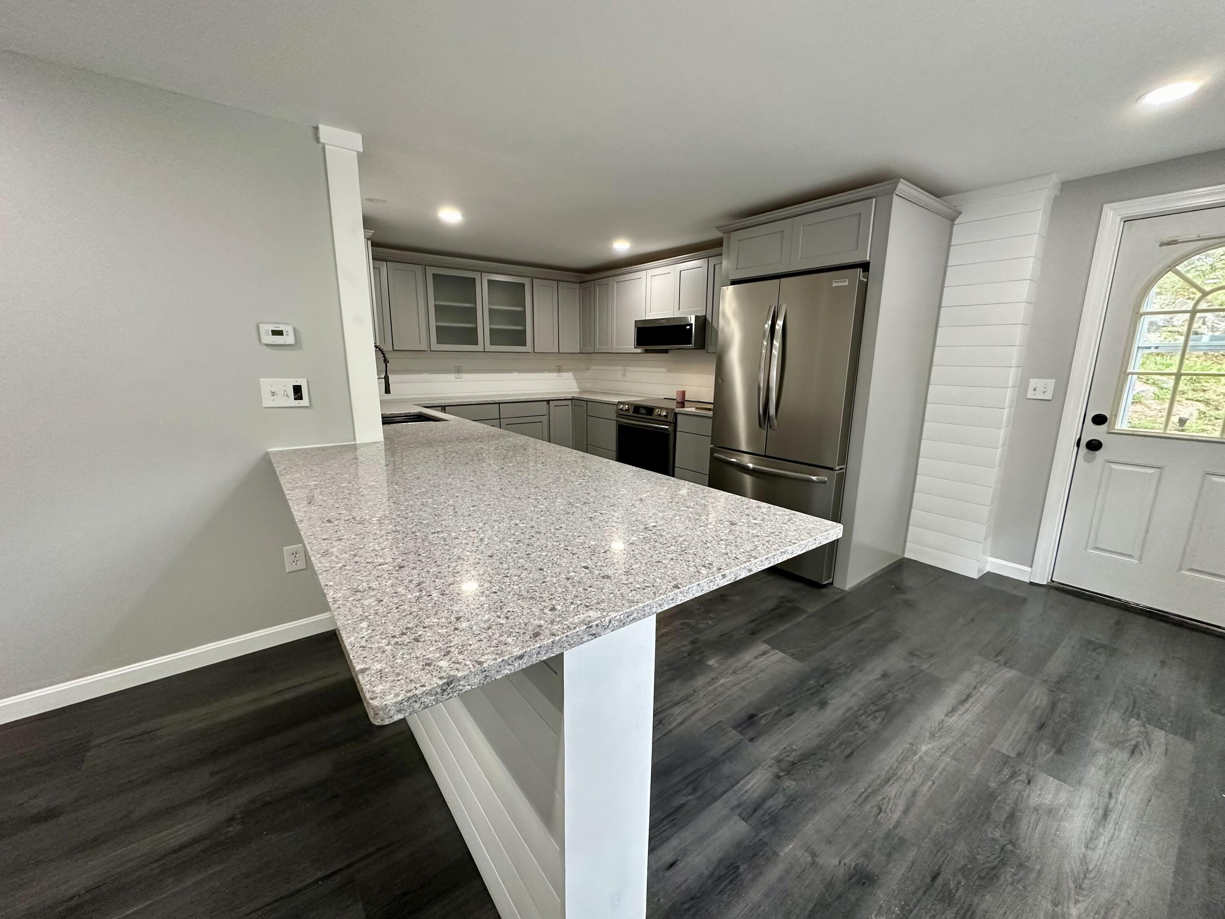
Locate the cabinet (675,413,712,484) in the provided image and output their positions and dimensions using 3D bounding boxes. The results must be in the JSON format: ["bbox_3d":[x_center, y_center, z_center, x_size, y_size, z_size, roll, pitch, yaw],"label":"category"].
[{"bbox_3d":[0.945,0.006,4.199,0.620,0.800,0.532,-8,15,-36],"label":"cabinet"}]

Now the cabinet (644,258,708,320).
[{"bbox_3d":[0.680,-1.522,4.524,0.318,0.453,0.763,-8,15,-36],"label":"cabinet"}]

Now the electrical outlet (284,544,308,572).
[{"bbox_3d":[-1.490,0.462,2.325,0.076,0.124,0.009,-8,15,-37],"label":"electrical outlet"}]

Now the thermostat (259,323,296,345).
[{"bbox_3d":[-1.441,-0.539,2.134,0.117,0.082,0.028,-8,15,-37],"label":"thermostat"}]

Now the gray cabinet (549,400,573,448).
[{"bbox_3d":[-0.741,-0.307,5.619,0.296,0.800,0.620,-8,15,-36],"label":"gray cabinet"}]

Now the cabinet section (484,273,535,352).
[{"bbox_3d":[-1.163,-1.511,5.207,0.532,0.752,0.325,-8,15,-36],"label":"cabinet section"}]

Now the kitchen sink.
[{"bbox_3d":[-1.453,-0.165,3.461,0.440,0.220,0.670,-8,15,-37],"label":"kitchen sink"}]

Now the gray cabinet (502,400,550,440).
[{"bbox_3d":[-1.073,-0.195,5.320,0.545,0.875,0.620,-8,15,-37],"label":"gray cabinet"}]

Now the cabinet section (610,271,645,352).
[{"bbox_3d":[0.280,-1.454,5.004,0.325,0.752,0.532,-8,15,-36],"label":"cabinet section"}]

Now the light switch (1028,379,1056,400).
[{"bbox_3d":[2.530,-0.410,2.924,0.014,0.118,0.117,-8,15,-37],"label":"light switch"}]

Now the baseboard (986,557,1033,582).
[{"bbox_3d":[2.525,0.699,3.151,0.014,0.094,0.220,-8,15,-37],"label":"baseboard"}]

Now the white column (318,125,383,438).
[{"bbox_3d":[-1.222,-0.754,2.328,0.167,1.370,0.155,-8,15,-36],"label":"white column"}]

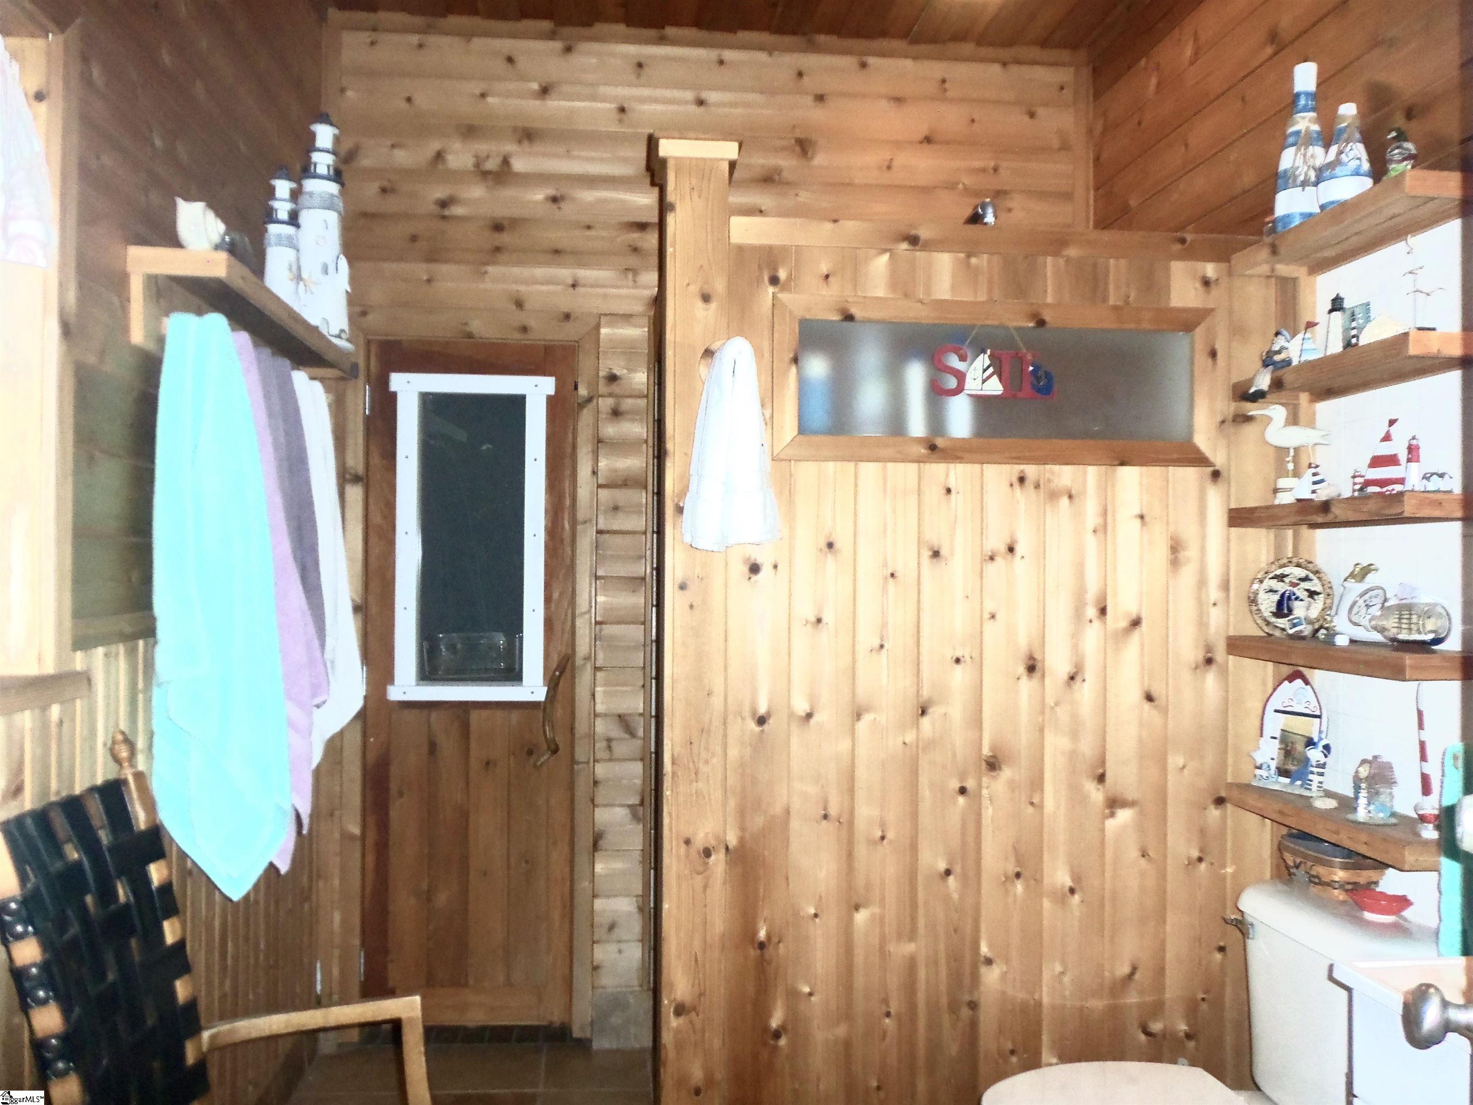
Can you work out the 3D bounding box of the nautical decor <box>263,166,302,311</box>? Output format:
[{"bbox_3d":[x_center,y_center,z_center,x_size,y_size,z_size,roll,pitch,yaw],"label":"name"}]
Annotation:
[{"bbox_3d":[-0.986,-0.663,2.592,0.090,0.348,0.090,1,0,-24],"label":"nautical decor"}]

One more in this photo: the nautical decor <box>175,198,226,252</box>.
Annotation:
[{"bbox_3d":[-0.917,-0.553,2.038,0.076,0.095,0.075,1,0,-6],"label":"nautical decor"}]

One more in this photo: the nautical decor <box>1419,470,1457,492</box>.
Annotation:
[{"bbox_3d":[1.160,-0.116,1.972,0.058,0.042,0.030,0,0,5],"label":"nautical decor"}]

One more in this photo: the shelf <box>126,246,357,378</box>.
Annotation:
[{"bbox_3d":[-0.963,-0.413,2.440,0.155,0.155,1.010,0,0,-6],"label":"shelf"}]

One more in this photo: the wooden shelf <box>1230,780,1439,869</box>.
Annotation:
[{"bbox_3d":[1.114,0.484,2.150,0.185,0.036,0.542,0,0,-6],"label":"wooden shelf"}]

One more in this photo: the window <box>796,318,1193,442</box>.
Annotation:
[{"bbox_3d":[0.521,-0.338,2.380,0.808,0.225,0.040,0,0,-6],"label":"window"}]

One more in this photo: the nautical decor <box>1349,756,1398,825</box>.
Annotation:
[{"bbox_3d":[1.111,0.411,2.082,0.085,0.108,0.075,0,0,31],"label":"nautical decor"}]

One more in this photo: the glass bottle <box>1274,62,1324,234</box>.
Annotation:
[{"bbox_3d":[1.105,-0.784,2.321,0.098,0.341,0.098,0,-1,24],"label":"glass bottle"}]

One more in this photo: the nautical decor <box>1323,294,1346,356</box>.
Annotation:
[{"bbox_3d":[1.118,-0.419,2.223,0.038,0.130,0.038,0,-1,31],"label":"nautical decor"}]

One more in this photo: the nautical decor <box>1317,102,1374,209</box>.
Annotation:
[{"bbox_3d":[1.119,-0.721,2.188,0.090,0.212,0.090,0,-1,24],"label":"nautical decor"}]

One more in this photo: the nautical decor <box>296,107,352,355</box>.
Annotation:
[{"bbox_3d":[-1.017,-0.788,2.934,0.142,0.579,0.142,1,-1,-25],"label":"nautical decor"}]

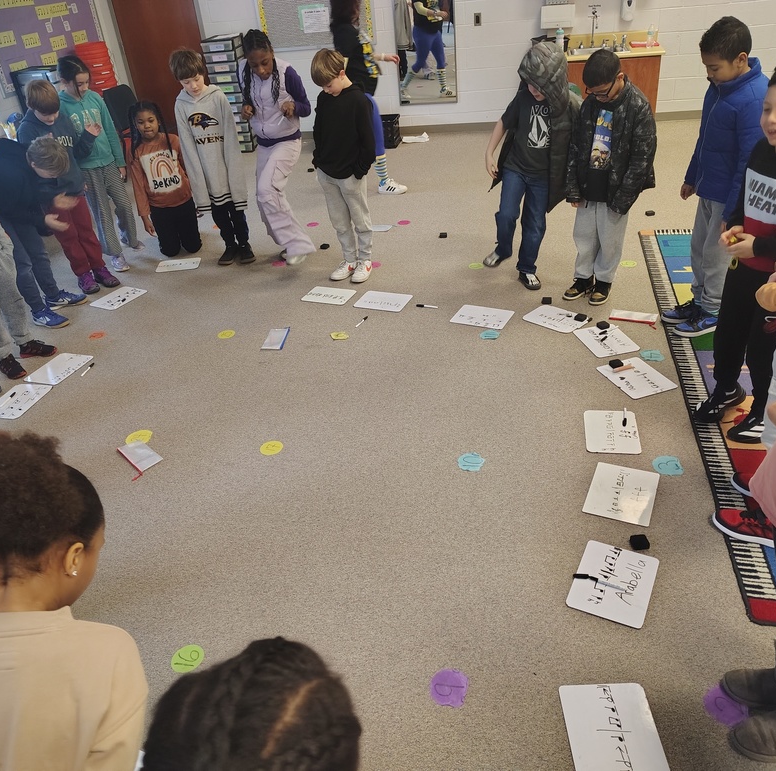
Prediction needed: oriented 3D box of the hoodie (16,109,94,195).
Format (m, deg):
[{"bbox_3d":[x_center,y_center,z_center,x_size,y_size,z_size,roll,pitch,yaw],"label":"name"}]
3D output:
[{"bbox_3d":[-2.054,-1.465,4.454,0.330,0.530,0.430,22,42,36],"label":"hoodie"}]

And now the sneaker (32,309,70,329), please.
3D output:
[{"bbox_3d":[-2.109,-0.425,4.408,0.243,0.100,0.093,7,35,20],"label":"sneaker"}]

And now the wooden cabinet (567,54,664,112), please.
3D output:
[{"bbox_3d":[2.064,-2.844,6.936,1.008,0.700,0.560,2,33,13],"label":"wooden cabinet"}]

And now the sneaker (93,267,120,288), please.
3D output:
[{"bbox_3d":[-1.934,-0.744,4.880,0.220,0.100,0.093,17,39,32],"label":"sneaker"}]

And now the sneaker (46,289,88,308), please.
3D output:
[{"bbox_3d":[-2.088,-0.583,4.654,0.240,0.100,0.092,-13,33,-11],"label":"sneaker"}]

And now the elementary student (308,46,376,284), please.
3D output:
[{"bbox_3d":[-0.254,-1.314,4.344,0.400,1.340,0.340,10,36,23],"label":"elementary student"}]

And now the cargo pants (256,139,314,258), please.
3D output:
[{"bbox_3d":[-0.684,-1.251,4.778,0.350,0.780,0.330,-4,33,3],"label":"cargo pants"}]

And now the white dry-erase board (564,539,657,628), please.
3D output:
[{"bbox_3d":[0.754,0.653,2.374,0.236,0.004,0.309,12,37,25],"label":"white dry-erase board"}]

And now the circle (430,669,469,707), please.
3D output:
[{"bbox_3d":[0.182,0.891,2.100,0.115,0.004,0.122,-6,33,0],"label":"circle"}]

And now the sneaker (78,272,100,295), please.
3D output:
[{"bbox_3d":[-2.052,-0.700,4.831,0.093,0.100,0.220,-27,38,-30],"label":"sneaker"}]

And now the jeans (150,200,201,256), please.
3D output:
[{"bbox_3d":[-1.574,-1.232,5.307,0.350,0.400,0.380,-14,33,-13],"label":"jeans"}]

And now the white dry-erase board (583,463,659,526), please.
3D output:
[{"bbox_3d":[0.882,0.401,2.671,0.229,0.008,0.305,10,36,24],"label":"white dry-erase board"}]

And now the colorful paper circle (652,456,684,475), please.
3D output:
[{"bbox_3d":[1.096,0.314,2.777,0.118,0.003,0.118,-6,32,0],"label":"colorful paper circle"}]

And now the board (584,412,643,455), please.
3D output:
[{"bbox_3d":[0.959,0.196,3.048,0.224,0.004,0.304,1,33,11],"label":"board"}]

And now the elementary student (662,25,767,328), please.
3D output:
[{"bbox_3d":[1.550,-0.938,3.369,0.340,1.450,0.400,-9,33,-4],"label":"elementary student"}]

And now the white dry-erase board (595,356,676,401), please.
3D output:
[{"bbox_3d":[1.160,-0.040,3.320,0.229,0.008,0.305,-15,33,-13],"label":"white dry-erase board"}]

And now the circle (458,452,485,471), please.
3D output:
[{"bbox_3d":[0.348,0.317,2.960,0.115,0.004,0.122,-6,33,0],"label":"circle"}]

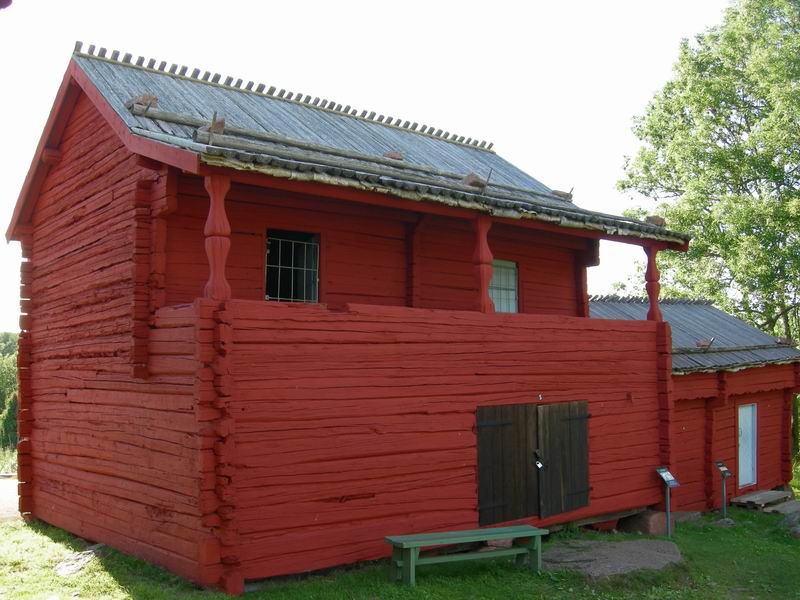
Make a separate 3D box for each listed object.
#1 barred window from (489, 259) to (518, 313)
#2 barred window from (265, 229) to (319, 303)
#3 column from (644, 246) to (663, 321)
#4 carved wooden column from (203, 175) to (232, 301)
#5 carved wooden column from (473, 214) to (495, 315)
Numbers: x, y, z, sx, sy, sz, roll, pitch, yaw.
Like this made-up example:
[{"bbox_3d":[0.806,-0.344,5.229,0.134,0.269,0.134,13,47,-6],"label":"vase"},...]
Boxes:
[{"bbox_3d":[1.541,-0.169,13.091,0.740,0.920,0.120,3,-7,-38],"label":"barred window"},{"bbox_3d":[-1.417,-0.401,10.792,0.790,0.970,0.120,3,-7,-38],"label":"barred window"},{"bbox_3d":[3.956,-0.228,12.991,0.200,1.130,0.190,3,-7,-38],"label":"column"},{"bbox_3d":[-1.853,-0.619,8.469,0.200,1.261,0.190,3,-7,-38],"label":"carved wooden column"},{"bbox_3d":[1.079,-0.431,10.752,0.200,1.241,0.190,3,-7,-38],"label":"carved wooden column"}]

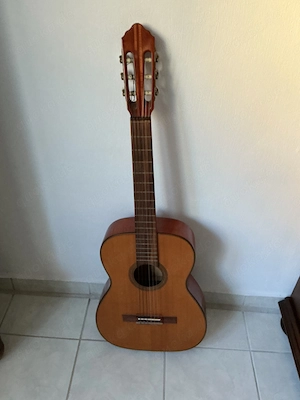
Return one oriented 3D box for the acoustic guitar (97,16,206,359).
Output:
[{"bbox_3d":[-0.007,0.062,0.999,0.375,1.040,0.105,1,27,6],"label":"acoustic guitar"}]

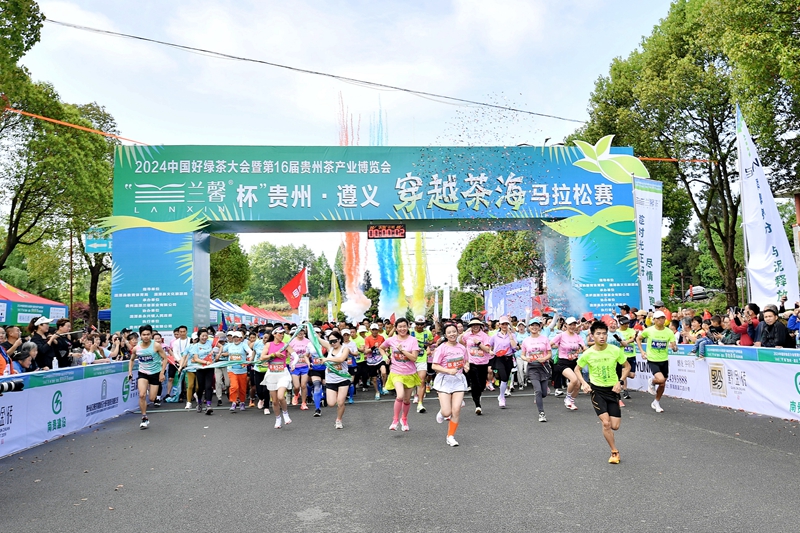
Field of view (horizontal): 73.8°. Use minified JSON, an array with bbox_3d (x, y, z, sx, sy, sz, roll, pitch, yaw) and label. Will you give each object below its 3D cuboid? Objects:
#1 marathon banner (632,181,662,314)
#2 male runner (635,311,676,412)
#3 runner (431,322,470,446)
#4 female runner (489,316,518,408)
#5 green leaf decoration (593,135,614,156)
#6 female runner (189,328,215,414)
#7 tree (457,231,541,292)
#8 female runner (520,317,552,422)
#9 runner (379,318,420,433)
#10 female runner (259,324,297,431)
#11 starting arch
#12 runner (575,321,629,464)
[{"bbox_3d":[5.730,-0.207,12.206,0.700,3.700,0.060,0,-6,-14],"label":"marathon banner"},{"bbox_3d":[4.304,1.595,9.000,0.620,1.680,0.700,-2,-6,9],"label":"male runner"},{"bbox_3d":[0.635,1.473,6.750,0.500,1.508,0.550,0,-6,-10],"label":"runner"},{"bbox_3d":[1.859,1.717,9.600,0.500,1.613,0.500,-1,-6,0],"label":"female runner"},{"bbox_3d":[5.291,-3.100,13.775,0.500,0.600,0.050,-1,-6,-6],"label":"green leaf decoration"},{"bbox_3d":[-3.680,1.934,9.900,0.480,1.542,0.450,0,-6,-14],"label":"female runner"},{"bbox_3d":[6.328,0.735,28.000,7.000,7.000,6.500,-1,-6,-6],"label":"tree"},{"bbox_3d":[2.093,1.573,8.200,0.500,1.589,0.550,-2,-6,7],"label":"female runner"},{"bbox_3d":[-0.012,1.504,7.500,0.560,1.524,0.500,-1,-6,-2],"label":"runner"},{"bbox_3d":[-1.903,1.709,8.300,0.580,1.526,0.500,0,-6,-11],"label":"female runner"},{"bbox_3d":[-0.288,0.033,13.735,13.200,6.150,1.600,-1,-6,-6],"label":"starting arch"},{"bbox_3d":[2.257,1.400,6.000,0.550,1.564,0.600,-2,-6,9],"label":"runner"}]

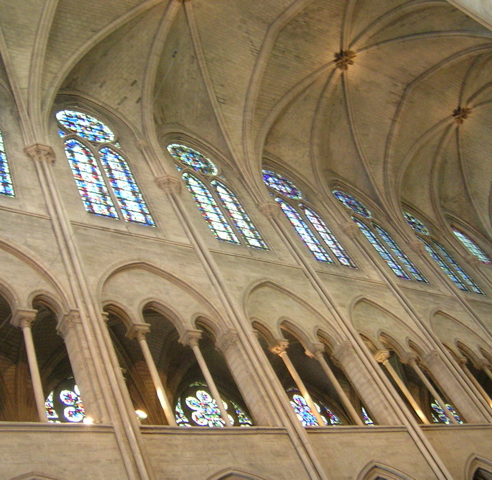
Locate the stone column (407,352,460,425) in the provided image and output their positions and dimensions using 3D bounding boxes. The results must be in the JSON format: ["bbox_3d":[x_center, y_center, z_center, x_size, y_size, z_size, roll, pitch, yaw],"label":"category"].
[{"bbox_3d":[8.196,6.408,27.819,0.500,3.973,0.500,12,-57,-37],"label":"stone column"}]

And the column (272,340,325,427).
[{"bbox_3d":[1.954,5.068,23.041,0.500,3.973,0.500,12,-57,-37],"label":"column"}]

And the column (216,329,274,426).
[{"bbox_3d":[-0.030,4.656,21.202,0.950,3.900,0.850,12,-57,-36],"label":"column"}]

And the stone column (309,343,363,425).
[{"bbox_3d":[3.376,5.370,23.602,0.620,3.750,0.620,12,-57,-36],"label":"stone column"}]

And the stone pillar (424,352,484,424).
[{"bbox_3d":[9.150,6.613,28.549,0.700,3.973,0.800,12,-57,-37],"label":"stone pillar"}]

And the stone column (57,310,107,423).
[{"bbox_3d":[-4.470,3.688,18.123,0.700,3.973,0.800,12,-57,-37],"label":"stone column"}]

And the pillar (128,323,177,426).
[{"bbox_3d":[-2.699,4.068,19.478,0.500,3.973,0.500,12,-57,-37],"label":"pillar"}]

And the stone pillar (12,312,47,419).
[{"bbox_3d":[-5.567,3.410,17.057,0.620,3.750,0.620,12,-57,-36],"label":"stone pillar"}]

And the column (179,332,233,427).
[{"bbox_3d":[-1.129,4.422,20.300,0.620,3.750,0.620,12,-57,-36],"label":"column"}]

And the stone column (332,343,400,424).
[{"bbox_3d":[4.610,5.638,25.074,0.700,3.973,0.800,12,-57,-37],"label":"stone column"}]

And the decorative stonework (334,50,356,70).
[{"bbox_3d":[5.872,-10.590,38.200,1.000,0.550,1.000,-16,-44,-16],"label":"decorative stonework"}]

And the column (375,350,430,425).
[{"bbox_3d":[6.357,5.979,25.843,0.620,3.750,0.620,12,-57,-36],"label":"column"}]

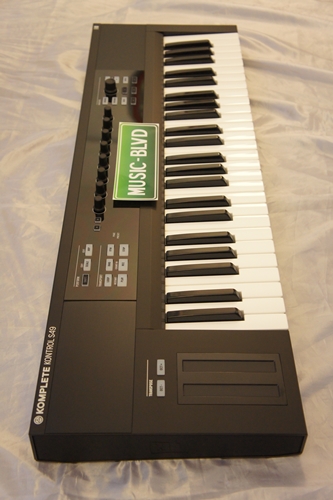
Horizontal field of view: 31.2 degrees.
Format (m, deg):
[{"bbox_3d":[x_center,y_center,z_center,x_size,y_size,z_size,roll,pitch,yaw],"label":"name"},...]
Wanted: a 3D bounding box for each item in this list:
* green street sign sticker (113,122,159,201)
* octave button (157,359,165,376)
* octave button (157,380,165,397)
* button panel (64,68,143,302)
[{"bbox_3d":[-0.042,-0.133,0.883,0.062,0.005,0.176,0,48,-1],"label":"green street sign sticker"},{"bbox_3d":[-0.006,0.129,0.655,0.009,0.003,0.020,0,48,-1],"label":"octave button"},{"bbox_3d":[-0.005,0.148,0.638,0.009,0.003,0.019,0,48,-1],"label":"octave button"},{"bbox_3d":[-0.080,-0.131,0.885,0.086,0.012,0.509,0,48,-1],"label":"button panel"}]

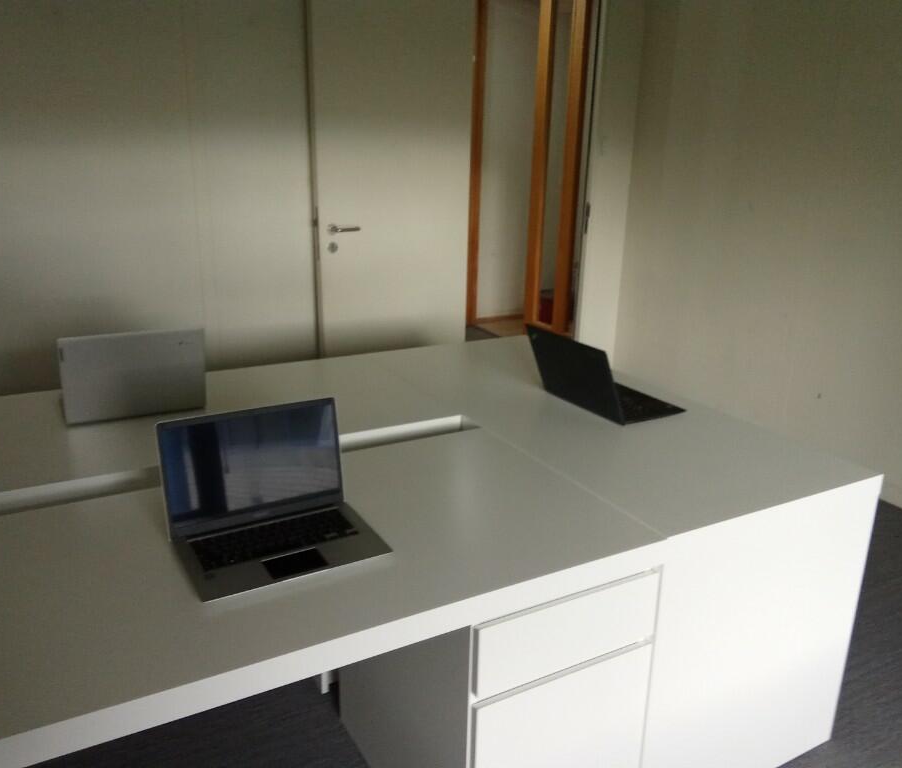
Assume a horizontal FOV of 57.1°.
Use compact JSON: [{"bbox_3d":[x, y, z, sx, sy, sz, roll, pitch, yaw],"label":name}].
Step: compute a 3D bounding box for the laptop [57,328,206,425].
[{"bbox_3d":[-0.821,-0.048,2.127,0.326,0.237,0.302,-7,19,-25],"label":"laptop"}]

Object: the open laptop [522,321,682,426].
[{"bbox_3d":[0.424,-0.044,2.270,0.310,0.209,0.320,-9,20,-31],"label":"open laptop"}]

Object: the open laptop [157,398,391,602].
[{"bbox_3d":[-0.304,0.188,1.438,0.327,0.222,0.255,-9,20,-30],"label":"open laptop"}]

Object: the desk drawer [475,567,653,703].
[{"bbox_3d":[0.111,0.385,1.655,0.408,0.141,0.423,-8,20,-29],"label":"desk drawer"}]

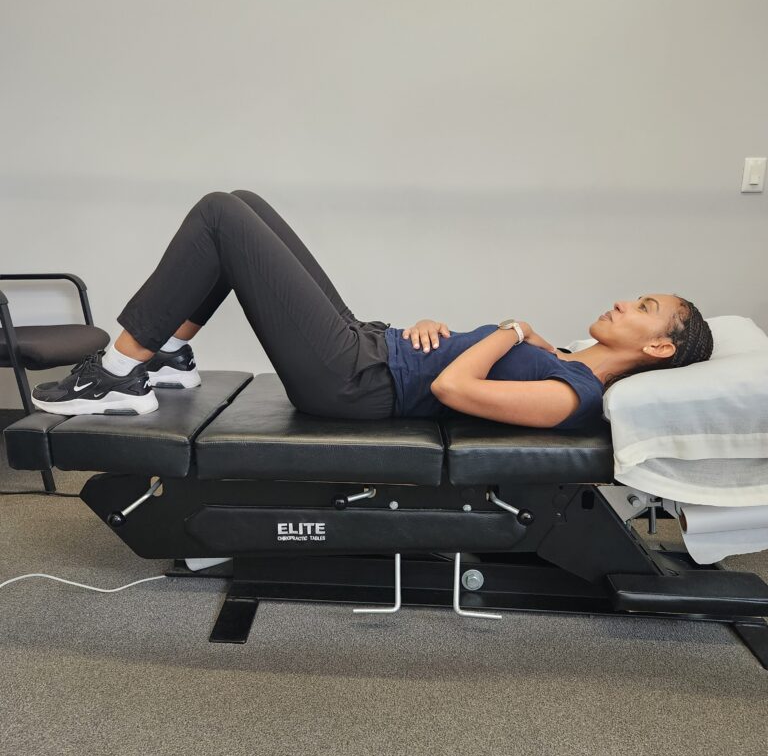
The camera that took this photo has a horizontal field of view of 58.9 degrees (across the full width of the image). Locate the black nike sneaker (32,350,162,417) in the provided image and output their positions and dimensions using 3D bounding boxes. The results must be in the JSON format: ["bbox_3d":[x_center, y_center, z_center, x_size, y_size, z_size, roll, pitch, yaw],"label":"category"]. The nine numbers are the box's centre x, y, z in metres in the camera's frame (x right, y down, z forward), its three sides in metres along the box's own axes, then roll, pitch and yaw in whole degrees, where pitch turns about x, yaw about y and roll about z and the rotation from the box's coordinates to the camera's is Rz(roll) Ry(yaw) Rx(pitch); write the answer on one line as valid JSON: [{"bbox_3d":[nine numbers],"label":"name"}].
[{"bbox_3d":[-0.637,0.005,1.505,0.280,0.130,0.105,0,15,-1],"label":"black nike sneaker"}]

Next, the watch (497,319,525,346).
[{"bbox_3d":[0.264,-0.095,1.420,0.040,0.048,0.058,-29,19,-25],"label":"watch"}]

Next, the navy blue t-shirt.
[{"bbox_3d":[0.225,-0.039,1.543,0.460,0.205,0.410,1,15,3],"label":"navy blue t-shirt"}]

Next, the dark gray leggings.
[{"bbox_3d":[-0.275,-0.179,1.536,0.600,0.470,0.370,1,15,3],"label":"dark gray leggings"}]

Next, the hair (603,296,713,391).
[{"bbox_3d":[0.600,-0.078,1.520,0.255,0.175,0.170,-19,19,8],"label":"hair"}]

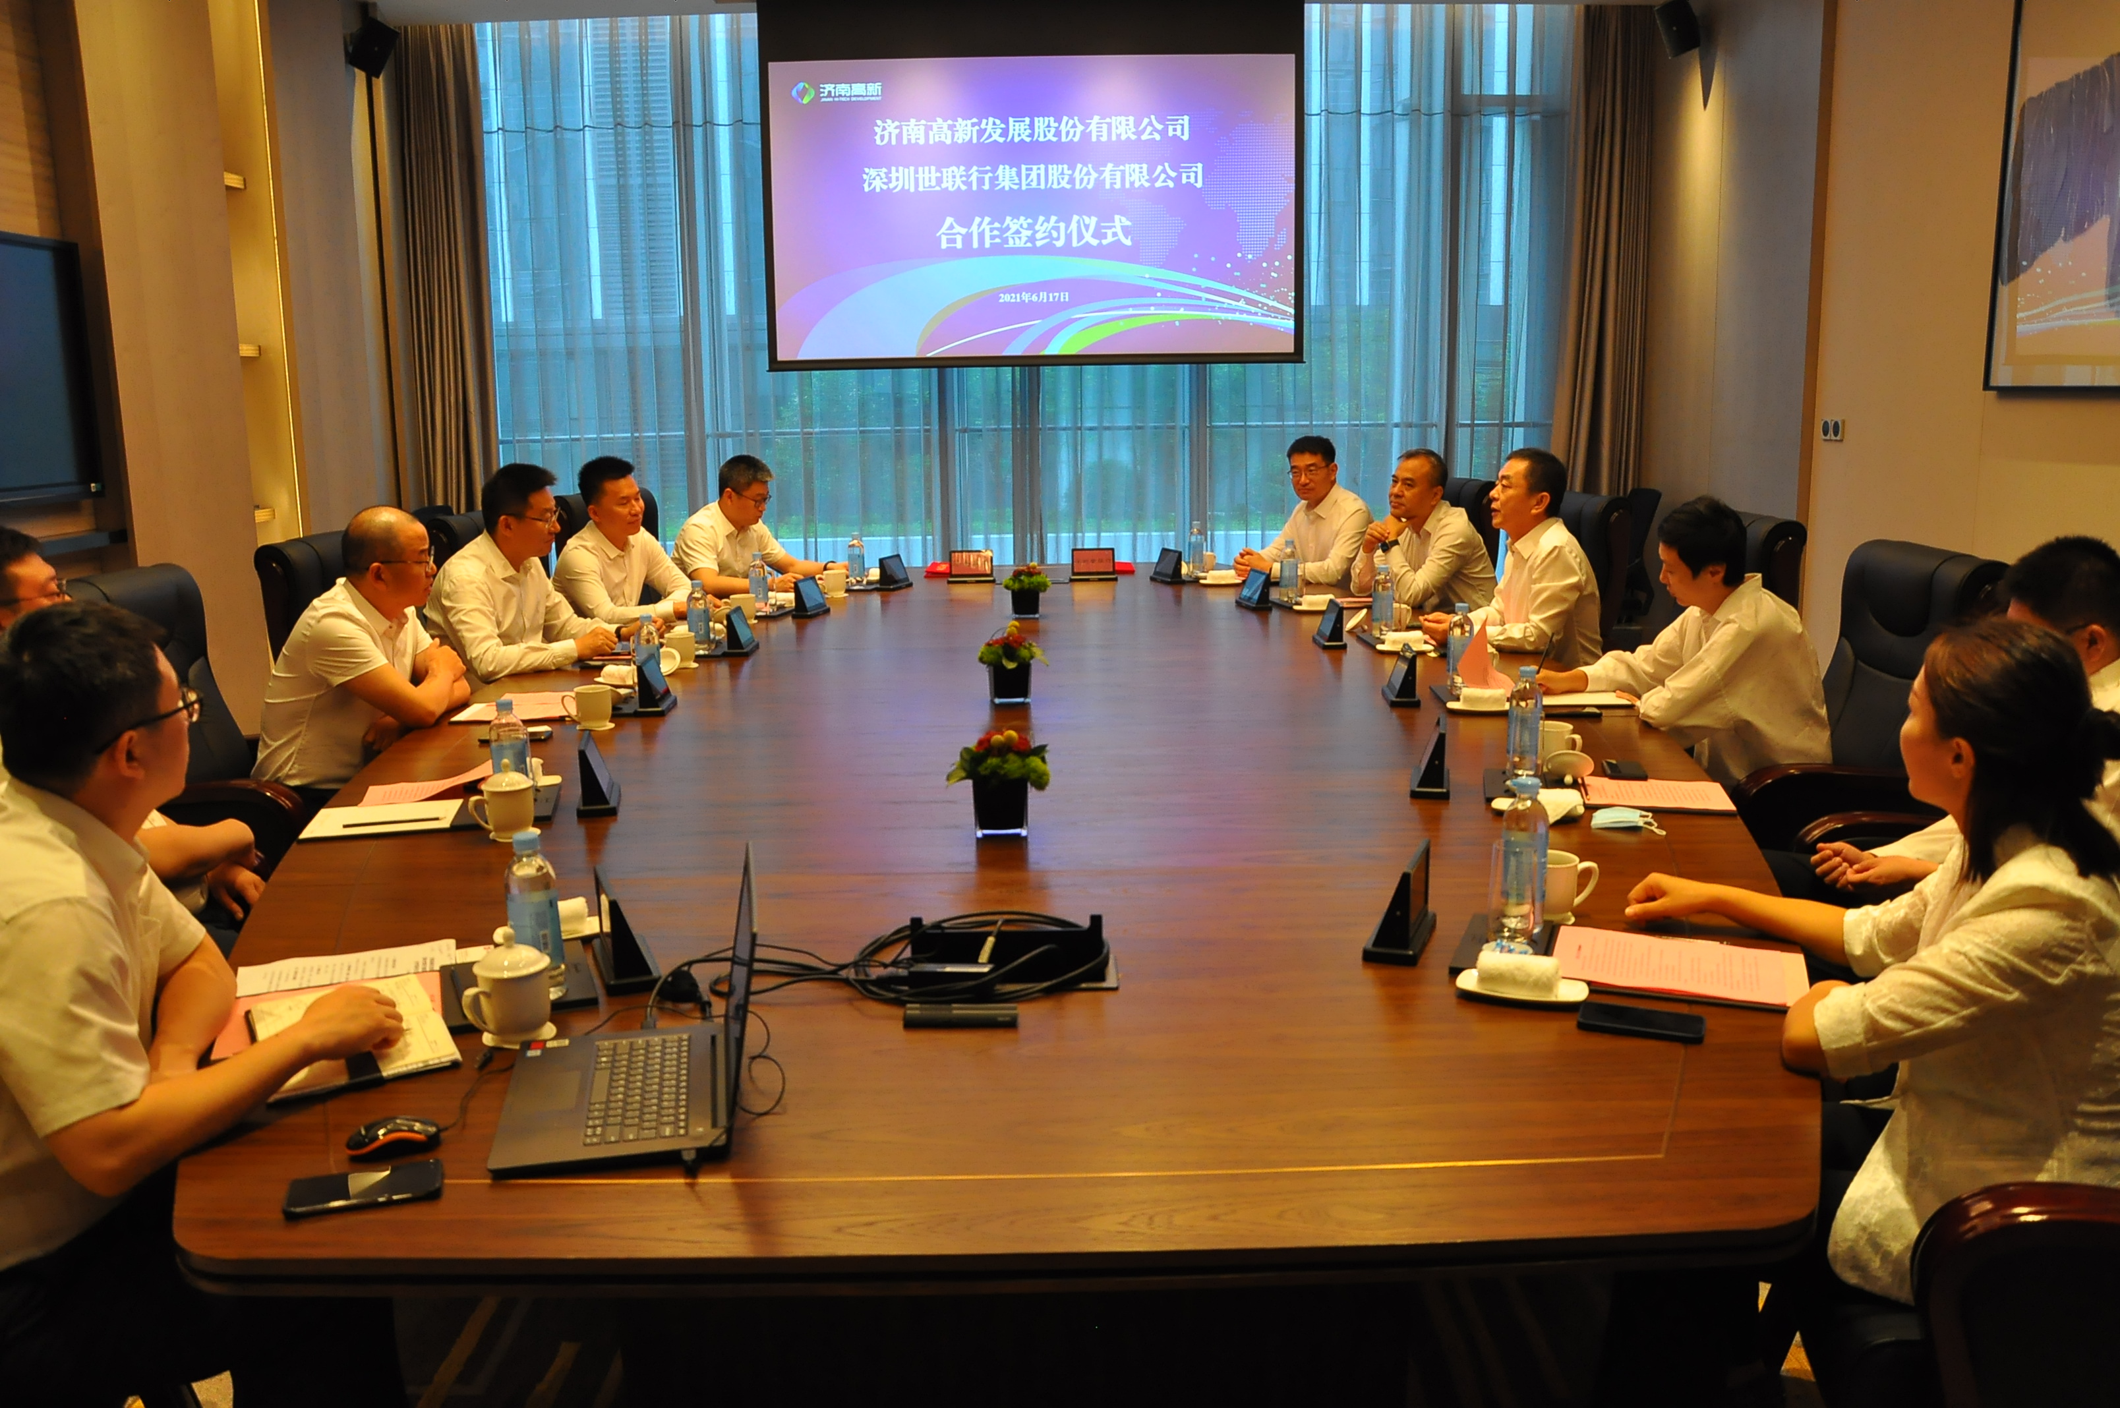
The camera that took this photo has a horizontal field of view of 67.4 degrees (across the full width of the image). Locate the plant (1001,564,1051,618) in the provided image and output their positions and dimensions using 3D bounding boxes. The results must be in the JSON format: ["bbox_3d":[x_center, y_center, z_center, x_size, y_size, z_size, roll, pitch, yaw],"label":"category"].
[{"bbox_3d":[-0.116,-0.402,5.623,0.168,0.188,0.158,-1,11,0],"label":"plant"}]

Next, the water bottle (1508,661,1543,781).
[{"bbox_3d":[0.909,0.032,3.102,0.066,0.217,0.066,-1,11,0],"label":"water bottle"}]

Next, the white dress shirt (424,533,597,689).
[{"bbox_3d":[-1.643,-0.204,4.763,0.470,0.595,0.500,3,12,17],"label":"white dress shirt"}]

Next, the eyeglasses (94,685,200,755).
[{"bbox_3d":[-1.109,0.019,1.859,0.140,0.048,0.142,7,20,35],"label":"eyeglasses"}]

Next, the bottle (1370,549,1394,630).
[{"bbox_3d":[1.002,-0.318,4.921,0.066,0.217,0.066,-1,11,0],"label":"bottle"}]

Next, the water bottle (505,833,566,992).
[{"bbox_3d":[-0.653,0.263,1.976,0.066,0.217,0.066,-1,11,0],"label":"water bottle"}]

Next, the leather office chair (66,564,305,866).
[{"bbox_3d":[-2.041,0.229,3.993,0.751,1.126,0.672,-1,11,-2],"label":"leather office chair"}]

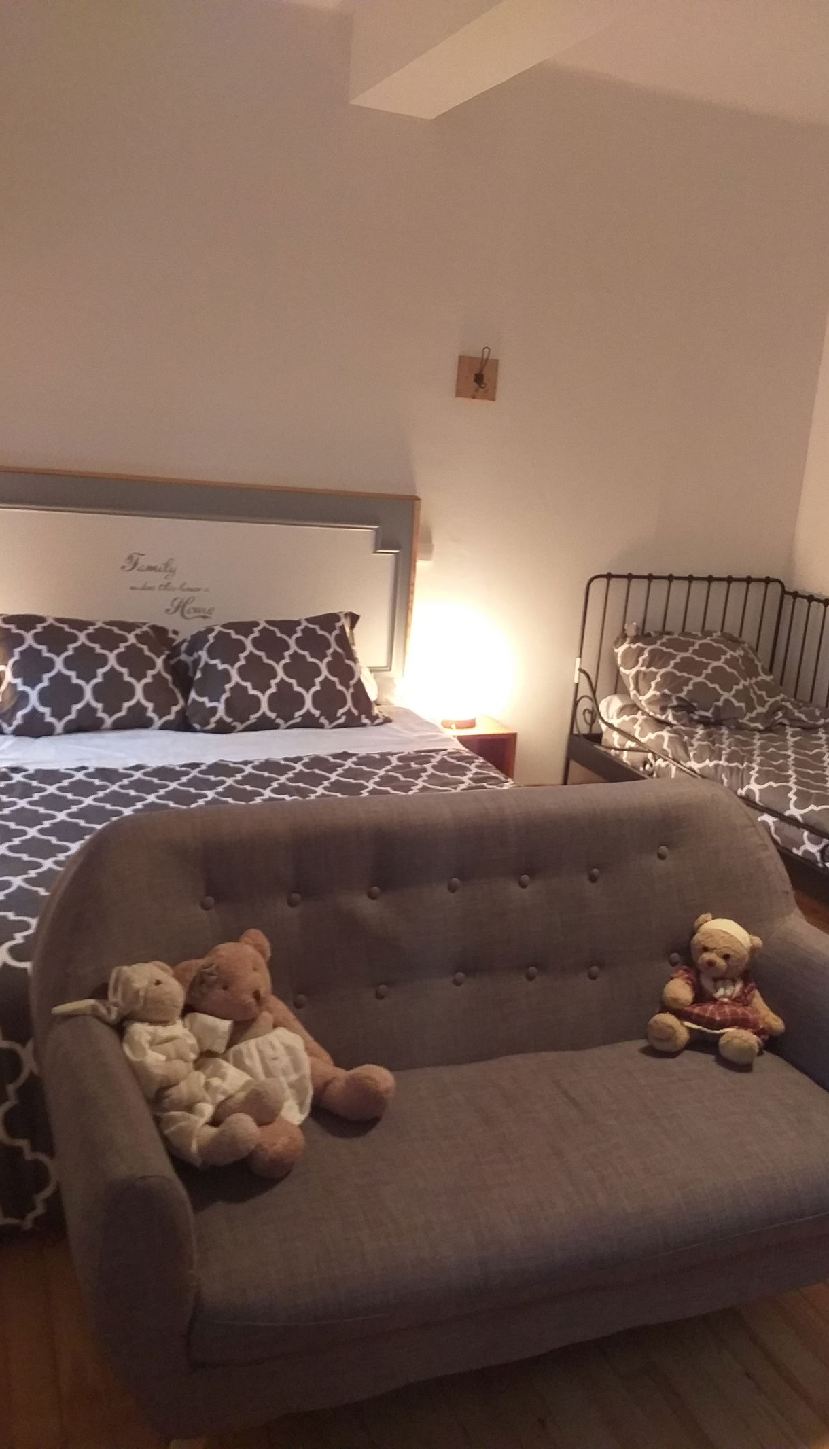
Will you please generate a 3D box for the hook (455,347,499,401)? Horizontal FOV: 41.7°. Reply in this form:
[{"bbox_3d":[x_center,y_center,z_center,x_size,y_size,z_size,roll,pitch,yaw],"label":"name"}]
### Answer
[{"bbox_3d":[0.226,-1.240,3.842,0.155,0.175,0.060,-1,14,-20],"label":"hook"}]

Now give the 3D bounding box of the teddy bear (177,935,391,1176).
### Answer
[{"bbox_3d":[-0.178,0.433,1.542,0.220,0.272,0.250,15,17,38],"label":"teddy bear"}]

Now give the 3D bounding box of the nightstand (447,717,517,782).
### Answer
[{"bbox_3d":[0.132,0.192,4.017,0.340,0.410,0.340,-1,14,-20],"label":"nightstand"}]

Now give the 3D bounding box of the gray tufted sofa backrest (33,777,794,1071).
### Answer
[{"bbox_3d":[0.062,0.314,1.795,1.310,0.420,0.250,-1,14,-20],"label":"gray tufted sofa backrest"}]

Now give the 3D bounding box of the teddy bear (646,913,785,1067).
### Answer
[{"bbox_3d":[0.510,0.434,1.836,0.200,0.232,0.175,8,14,15],"label":"teddy bear"}]

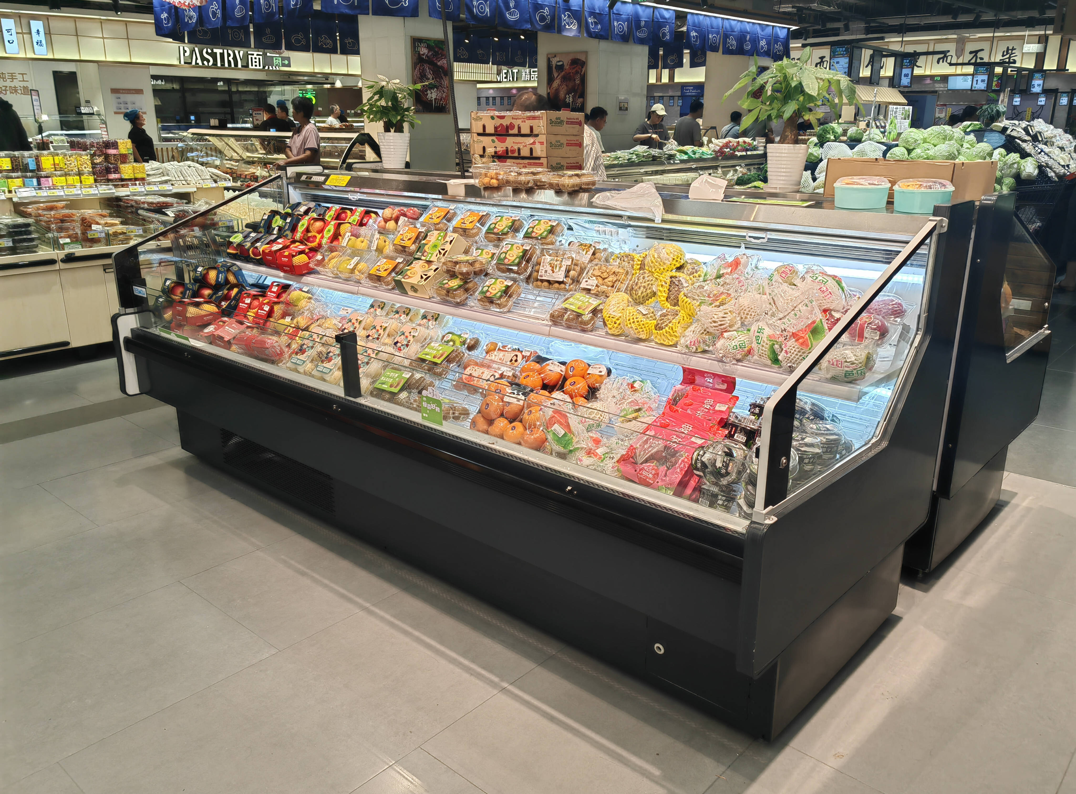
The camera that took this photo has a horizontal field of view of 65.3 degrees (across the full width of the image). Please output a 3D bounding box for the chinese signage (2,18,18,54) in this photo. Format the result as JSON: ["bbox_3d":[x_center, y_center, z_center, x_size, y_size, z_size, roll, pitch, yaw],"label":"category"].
[{"bbox_3d":[-8.734,-5.960,13.895,0.191,0.531,0.080,-16,24,-41],"label":"chinese signage"}]

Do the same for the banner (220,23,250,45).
[{"bbox_3d":[-3.594,-4.360,9.945,0.020,0.400,0.345,16,23,40],"label":"banner"}]

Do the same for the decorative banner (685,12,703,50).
[{"bbox_3d":[2.213,-5.104,11.753,0.407,0.458,0.030,-14,23,-39],"label":"decorative banner"}]

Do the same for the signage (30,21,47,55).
[{"bbox_3d":[-7.926,-5.680,13.300,0.172,0.504,0.060,-10,20,-30],"label":"signage"}]

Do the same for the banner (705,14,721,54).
[{"bbox_3d":[2.510,-5.172,12.005,0.376,0.468,0.030,-14,23,-39],"label":"banner"}]

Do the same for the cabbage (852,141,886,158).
[{"bbox_3d":[2.601,-1.930,6.600,0.250,0.200,0.230,7,18,20],"label":"cabbage"}]

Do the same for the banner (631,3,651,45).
[{"bbox_3d":[1.375,-4.891,11.047,0.385,0.481,0.030,-14,23,-39],"label":"banner"}]

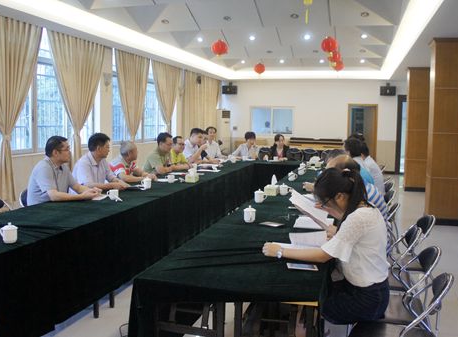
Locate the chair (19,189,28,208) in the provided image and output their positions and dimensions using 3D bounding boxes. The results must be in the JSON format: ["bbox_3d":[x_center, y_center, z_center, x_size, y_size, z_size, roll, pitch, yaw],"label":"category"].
[{"bbox_3d":[-1.925,0.617,4.640,0.480,0.790,0.450,2,6,17],"label":"chair"}]

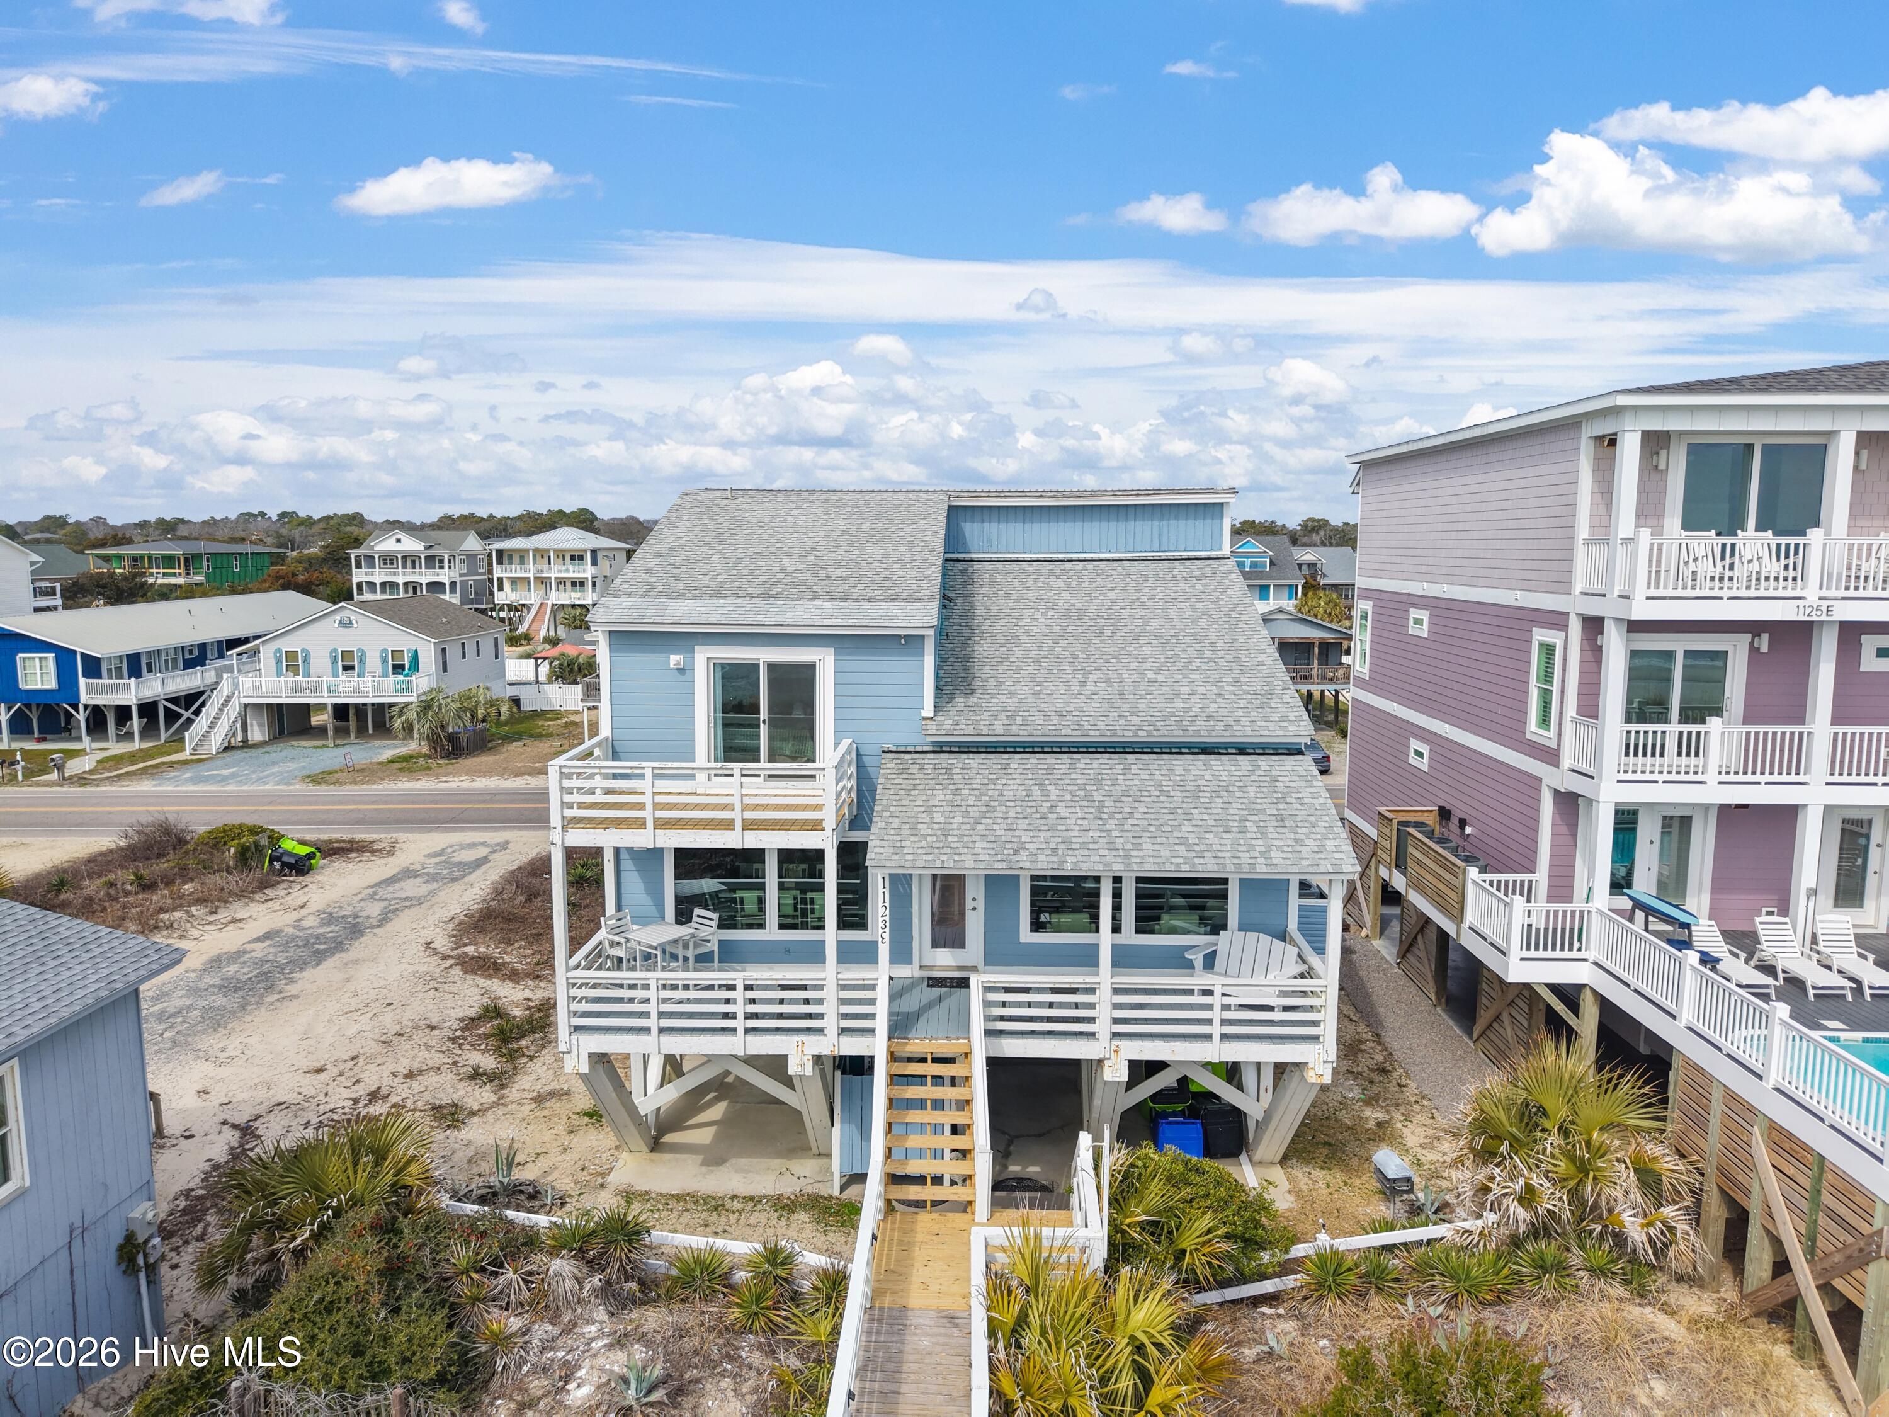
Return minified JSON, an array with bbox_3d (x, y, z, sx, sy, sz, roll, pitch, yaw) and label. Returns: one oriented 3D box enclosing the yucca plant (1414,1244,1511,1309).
[{"bbox_3d":[6.407,7.027,16.212,1.171,0.705,0.878,0,7,1],"label":"yucca plant"}]

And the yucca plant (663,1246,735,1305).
[{"bbox_3d":[-3.072,7.118,16.486,0.877,0.598,0.877,0,7,2],"label":"yucca plant"}]

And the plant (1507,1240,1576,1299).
[{"bbox_3d":[7.673,7.180,16.823,0.777,0.643,0.777,0,7,2],"label":"plant"}]

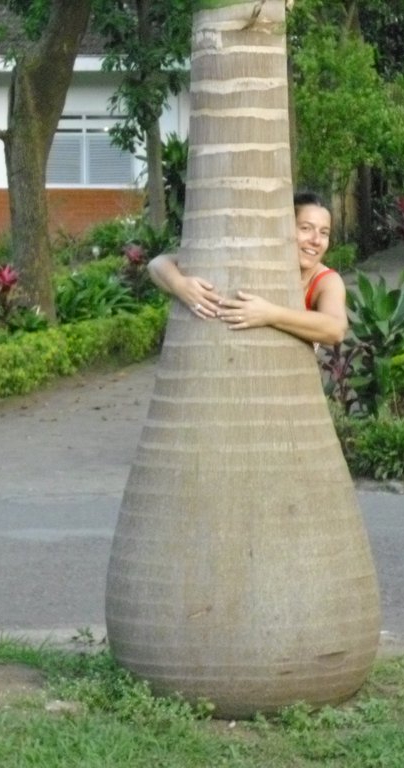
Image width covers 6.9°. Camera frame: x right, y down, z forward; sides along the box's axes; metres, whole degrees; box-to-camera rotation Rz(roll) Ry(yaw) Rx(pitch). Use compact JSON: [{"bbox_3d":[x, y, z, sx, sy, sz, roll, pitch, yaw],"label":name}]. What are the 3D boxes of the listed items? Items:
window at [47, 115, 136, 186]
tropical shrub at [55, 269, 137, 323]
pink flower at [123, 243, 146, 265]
[{"bbox_3d":[-1.835,-3.758,53.800,1.561,1.159,0.100,1,4,8],"label":"window"},{"bbox_3d":[-0.908,-0.729,28.500,0.699,0.512,0.680,0,4,0],"label":"tropical shrub"},{"bbox_3d":[-0.636,-1.230,31.500,0.226,0.207,0.220,0,4,0],"label":"pink flower"}]

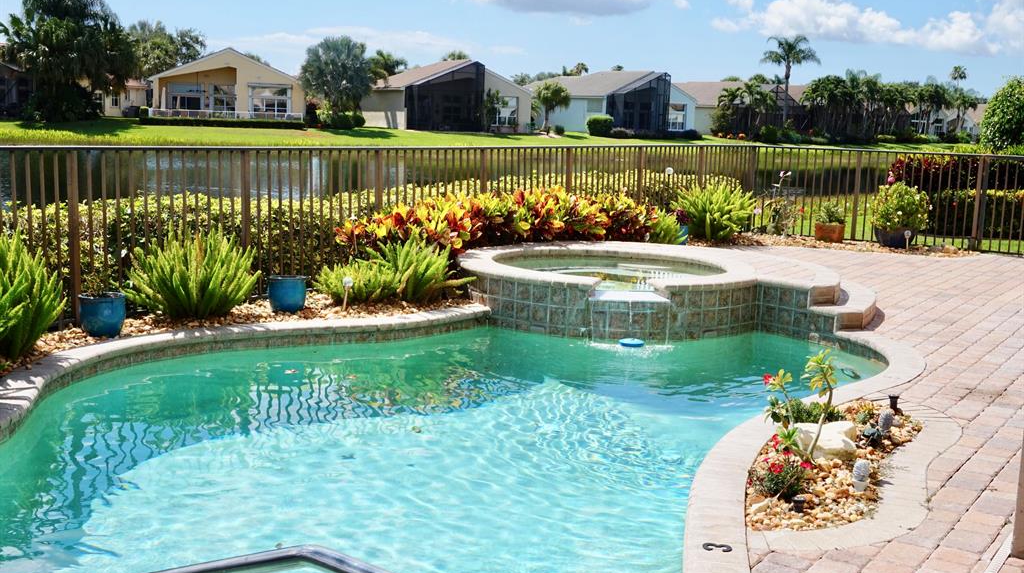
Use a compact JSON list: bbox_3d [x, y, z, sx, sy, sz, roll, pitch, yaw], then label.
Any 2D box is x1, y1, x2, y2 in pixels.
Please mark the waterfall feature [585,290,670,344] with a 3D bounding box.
[{"bbox_3d":[0.892,0.235,8.801,0.650,0.360,0.420,2,9,1],"label":"waterfall feature"}]

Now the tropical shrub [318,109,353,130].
[{"bbox_3d":[-10.558,-10.010,68.000,2.034,1.261,1.800,1,9,-9],"label":"tropical shrub"}]

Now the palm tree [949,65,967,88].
[{"bbox_3d":[64.662,-27.577,165.000,2.467,9.168,2.467,5,10,21],"label":"palm tree"}]

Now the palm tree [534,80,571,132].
[{"bbox_3d":[3.095,-13.717,86.869,2.610,3.970,2.610,2,9,2],"label":"palm tree"}]

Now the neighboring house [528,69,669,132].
[{"bbox_3d":[7.692,-16.477,100.947,10.200,5.400,13.500,-5,11,-36],"label":"neighboring house"}]

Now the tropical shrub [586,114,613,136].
[{"bbox_3d":[5.651,-10.355,73.000,1.702,1.368,1.600,3,9,4],"label":"tropical shrub"}]

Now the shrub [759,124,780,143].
[{"bbox_3d":[21.904,-12.994,96.702,1.780,1.540,1.780,4,9,12],"label":"shrub"}]

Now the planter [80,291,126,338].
[{"bbox_3d":[-2.734,0.191,7.599,0.312,0.268,0.312,-1,10,-20],"label":"planter"}]

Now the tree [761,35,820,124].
[{"bbox_3d":[20.917,-15.168,86.000,4.463,7.679,4.463,4,9,13],"label":"tree"}]

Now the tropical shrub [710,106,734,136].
[{"bbox_3d":[19.914,-15.732,108.060,1.990,2.700,1.990,3,9,10],"label":"tropical shrub"}]

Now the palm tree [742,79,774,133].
[{"bbox_3d":[17.745,-12.803,82.000,2.308,4.065,2.308,4,9,12],"label":"palm tree"}]

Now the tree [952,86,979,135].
[{"bbox_3d":[44.750,-17.268,112.175,2.440,4.840,2.440,5,9,21],"label":"tree"}]

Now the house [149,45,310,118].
[{"bbox_3d":[-21.476,-15.337,87.003,10.800,5.100,13.000,0,9,-12],"label":"house"}]

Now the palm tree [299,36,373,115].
[{"bbox_3d":[-10.837,-12.623,70.000,4.495,5.458,4.495,1,9,-9],"label":"palm tree"}]

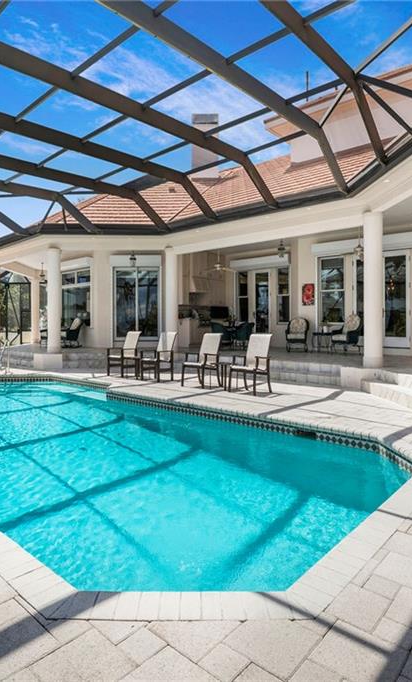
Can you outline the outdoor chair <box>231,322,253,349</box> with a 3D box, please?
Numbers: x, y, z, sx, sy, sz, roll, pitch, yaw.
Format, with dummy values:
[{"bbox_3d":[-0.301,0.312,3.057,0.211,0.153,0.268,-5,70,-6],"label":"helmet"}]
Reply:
[{"bbox_3d":[1.220,-0.157,13.000,0.650,0.870,0.650,-1,2,-41],"label":"outdoor chair"}]

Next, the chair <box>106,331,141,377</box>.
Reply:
[{"bbox_3d":[-1.900,0.295,9.350,0.600,1.030,0.680,1,1,35],"label":"chair"}]

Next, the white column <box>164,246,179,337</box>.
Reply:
[{"bbox_3d":[-0.970,-1.150,11.200,0.380,2.980,0.380,0,1,0],"label":"white column"}]

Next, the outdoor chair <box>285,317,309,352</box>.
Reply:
[{"bbox_3d":[2.770,-0.207,12.000,0.720,1.040,0.800,0,1,20],"label":"outdoor chair"}]

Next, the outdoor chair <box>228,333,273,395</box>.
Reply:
[{"bbox_3d":[0.790,0.395,7.100,0.580,1.030,0.600,2,3,42],"label":"outdoor chair"}]

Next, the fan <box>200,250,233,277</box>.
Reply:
[{"bbox_3d":[0.420,-2.640,13.300,1.200,0.800,1.200,0,3,0],"label":"fan"}]

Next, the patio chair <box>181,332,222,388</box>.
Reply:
[{"bbox_3d":[-0.070,0.367,7.820,0.580,1.030,0.600,2,3,42],"label":"patio chair"}]

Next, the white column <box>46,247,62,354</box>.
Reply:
[{"bbox_3d":[-4.265,-1.110,11.200,0.360,2.940,0.360,0,1,0],"label":"white column"}]

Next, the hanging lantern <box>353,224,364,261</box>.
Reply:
[{"bbox_3d":[3.550,-2.280,9.200,0.240,0.820,0.240,0,3,0],"label":"hanging lantern"}]

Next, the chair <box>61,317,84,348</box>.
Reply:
[{"bbox_3d":[-4.660,-0.275,13.700,0.820,1.020,0.700,-1,1,-28],"label":"chair"}]

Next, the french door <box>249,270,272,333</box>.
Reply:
[{"bbox_3d":[1.820,-1.110,13.300,0.900,2.450,0.080,2,3,42],"label":"french door"}]

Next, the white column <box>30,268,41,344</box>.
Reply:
[{"bbox_3d":[-7.110,-1.326,16.600,0.360,2.940,0.360,0,1,0],"label":"white column"}]

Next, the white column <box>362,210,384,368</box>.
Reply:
[{"bbox_3d":[3.210,-0.960,7.660,0.360,2.940,0.360,0,1,0],"label":"white column"}]

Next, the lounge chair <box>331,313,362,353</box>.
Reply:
[{"bbox_3d":[3.970,-0.176,11.300,0.820,1.040,0.720,0,1,-23],"label":"lounge chair"}]

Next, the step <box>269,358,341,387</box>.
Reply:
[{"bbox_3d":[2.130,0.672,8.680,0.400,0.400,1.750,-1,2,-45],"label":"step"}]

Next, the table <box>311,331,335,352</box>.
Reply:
[{"bbox_3d":[3.420,0.044,11.700,0.620,0.570,0.580,1,1,40],"label":"table"}]

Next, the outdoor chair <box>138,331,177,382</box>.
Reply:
[{"bbox_3d":[-1.035,0.340,8.720,0.580,1.030,0.600,2,3,42],"label":"outdoor chair"}]

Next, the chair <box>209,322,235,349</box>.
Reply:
[{"bbox_3d":[0.500,-0.157,13.000,0.650,0.870,0.650,1,2,41],"label":"chair"}]

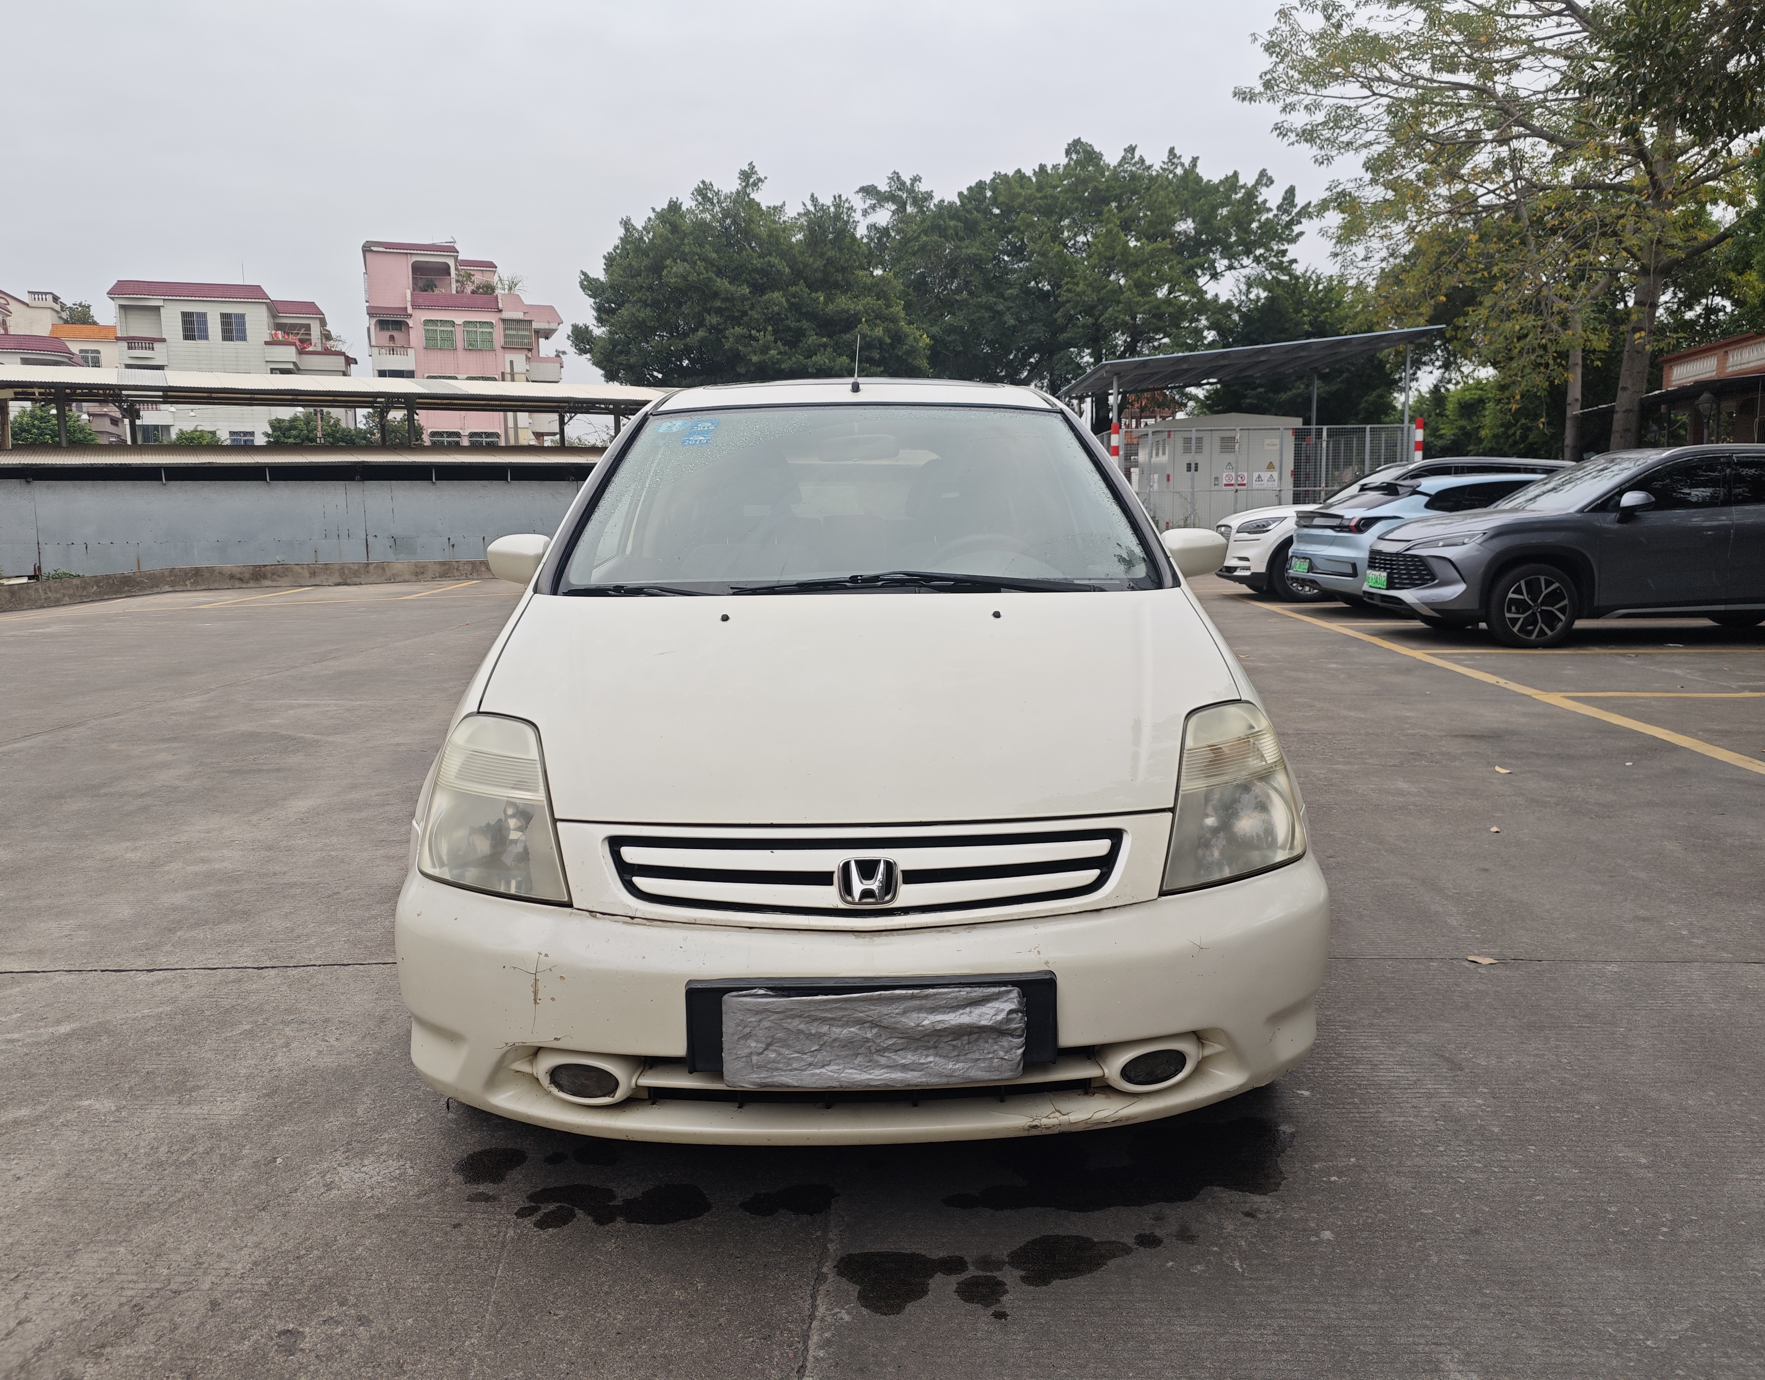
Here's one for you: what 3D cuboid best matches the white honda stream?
[{"bbox_3d":[-0.072,-0.197,4.127,1.750,1.590,4.550,-1,7,-1],"label":"white honda stream"}]

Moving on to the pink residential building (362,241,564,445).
[{"bbox_3d":[-25.953,-17.642,82.584,11.500,17.800,10.500,-3,7,-17],"label":"pink residential building"}]

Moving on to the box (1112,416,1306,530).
[{"bbox_3d":[6.844,-4.461,27.673,2.900,2.550,2.700,-1,7,-4],"label":"box"}]

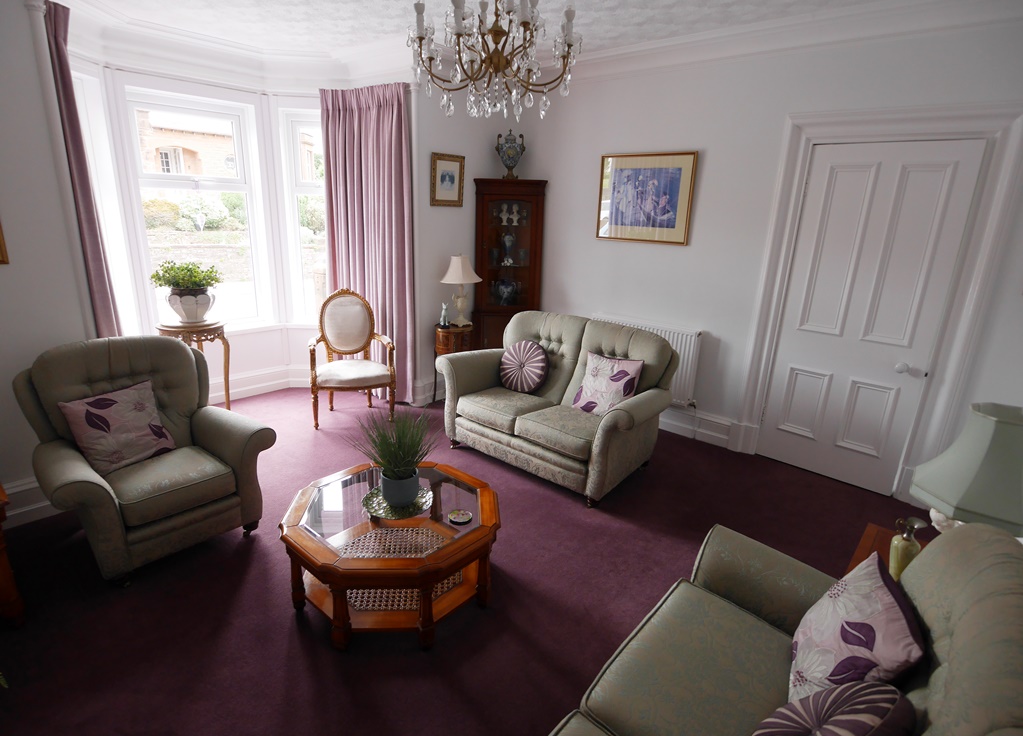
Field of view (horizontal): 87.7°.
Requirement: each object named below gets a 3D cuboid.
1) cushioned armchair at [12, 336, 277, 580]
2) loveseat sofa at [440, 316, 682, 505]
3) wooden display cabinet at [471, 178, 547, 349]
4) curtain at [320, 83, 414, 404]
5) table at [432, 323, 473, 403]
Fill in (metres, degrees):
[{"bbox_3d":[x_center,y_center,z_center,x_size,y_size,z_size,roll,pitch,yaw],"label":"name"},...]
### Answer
[{"bbox_3d":[-1.770,0.361,2.612,0.864,0.936,0.888,16,21,39],"label":"cushioned armchair"},{"bbox_3d":[0.323,0.165,3.576,1.544,0.933,0.864,16,21,39],"label":"loveseat sofa"},{"bbox_3d":[-0.049,-0.729,4.933,0.656,1.875,0.416,1,16,-4],"label":"wooden display cabinet"},{"bbox_3d":[-1.177,-0.952,4.478,0.797,2.535,0.184,9,17,21],"label":"curtain"},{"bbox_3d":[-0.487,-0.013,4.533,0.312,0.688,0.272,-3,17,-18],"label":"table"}]

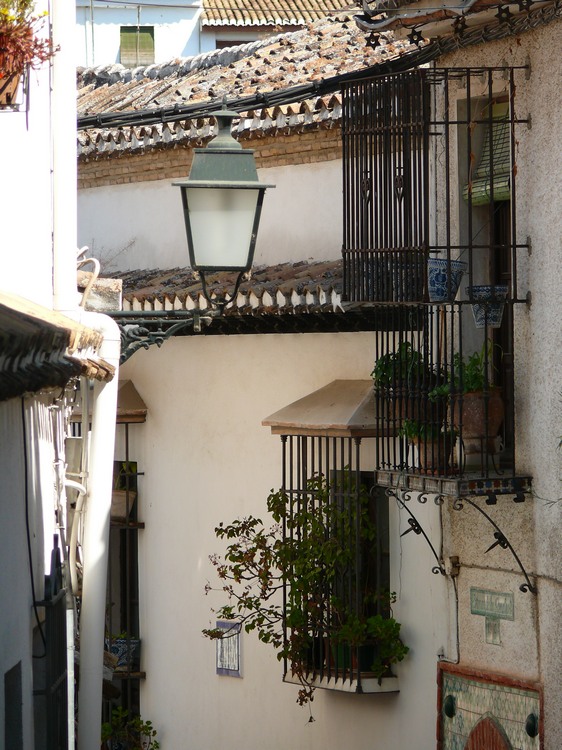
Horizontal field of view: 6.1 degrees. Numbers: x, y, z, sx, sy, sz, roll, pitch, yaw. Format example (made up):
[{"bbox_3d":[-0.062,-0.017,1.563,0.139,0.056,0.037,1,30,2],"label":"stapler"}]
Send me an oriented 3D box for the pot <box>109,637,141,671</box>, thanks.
[{"bbox_3d":[-1.036,1.848,35.000,0.215,0.215,0.215,-1,1,0],"label":"pot"}]

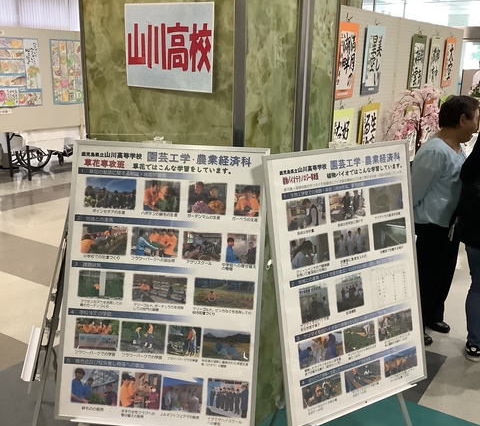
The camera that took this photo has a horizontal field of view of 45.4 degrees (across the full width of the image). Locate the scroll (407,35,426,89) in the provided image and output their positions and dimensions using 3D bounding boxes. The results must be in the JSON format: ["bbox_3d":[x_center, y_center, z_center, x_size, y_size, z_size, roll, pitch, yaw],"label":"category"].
[{"bbox_3d":[1.448,-1.222,4.691,0.020,0.450,0.318,11,18,34],"label":"scroll"}]

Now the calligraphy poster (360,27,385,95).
[{"bbox_3d":[0.924,-1.062,3.982,0.020,0.466,0.317,11,18,34],"label":"calligraphy poster"}]

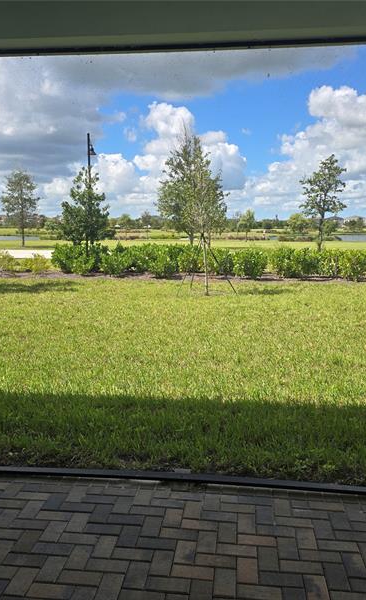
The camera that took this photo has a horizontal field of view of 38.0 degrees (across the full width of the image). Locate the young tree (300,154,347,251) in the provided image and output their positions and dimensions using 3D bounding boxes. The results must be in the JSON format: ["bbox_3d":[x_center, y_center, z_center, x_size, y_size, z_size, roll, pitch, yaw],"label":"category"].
[{"bbox_3d":[9.822,-6.686,36.668,3.312,6.520,3.146,2,8,15],"label":"young tree"}]

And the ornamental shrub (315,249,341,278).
[{"bbox_3d":[4.479,-1.127,16.362,0.776,0.914,0.850,2,8,9],"label":"ornamental shrub"}]

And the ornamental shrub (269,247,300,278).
[{"bbox_3d":[3.268,-1.199,17.112,0.966,0.999,0.973,2,8,10],"label":"ornamental shrub"}]

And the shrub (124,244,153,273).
[{"bbox_3d":[-1.536,-1.413,18.294,1.115,0.990,1.115,0,8,-5],"label":"shrub"}]

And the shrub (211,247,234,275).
[{"bbox_3d":[1.269,-1.253,17.522,0.857,0.974,0.902,2,8,10],"label":"shrub"}]

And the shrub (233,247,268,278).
[{"bbox_3d":[2.091,-1.113,16.387,1.048,0.947,1.048,1,8,7],"label":"shrub"}]

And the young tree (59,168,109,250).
[{"bbox_3d":[-4.041,-3.461,22.031,2.073,4.001,2.010,2,8,10],"label":"young tree"}]

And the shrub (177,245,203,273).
[{"bbox_3d":[0.259,-1.394,18.162,0.960,1.000,0.960,0,8,1],"label":"shrub"}]

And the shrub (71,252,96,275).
[{"bbox_3d":[-3.169,-1.170,17.102,0.812,0.714,0.850,2,8,9],"label":"shrub"}]

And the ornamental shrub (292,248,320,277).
[{"bbox_3d":[4.062,-1.227,17.625,0.995,0.947,0.922,2,8,10],"label":"ornamental shrub"}]

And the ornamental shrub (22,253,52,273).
[{"bbox_3d":[-4.984,-1.288,18.081,0.990,0.654,0.950,2,8,9],"label":"ornamental shrub"}]

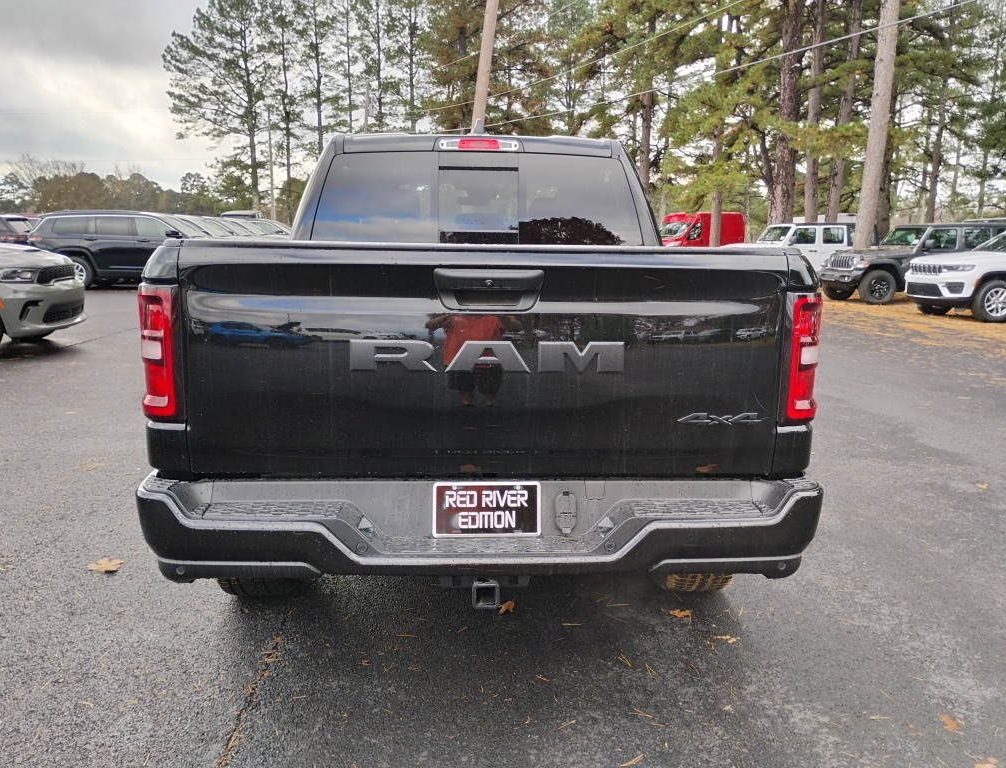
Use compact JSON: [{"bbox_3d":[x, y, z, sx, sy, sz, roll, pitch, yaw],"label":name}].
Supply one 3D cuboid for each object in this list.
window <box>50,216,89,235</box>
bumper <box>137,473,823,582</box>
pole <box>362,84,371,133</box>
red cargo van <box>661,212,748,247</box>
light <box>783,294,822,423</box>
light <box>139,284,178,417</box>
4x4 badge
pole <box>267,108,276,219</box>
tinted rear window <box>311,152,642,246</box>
[{"bbox_3d":[-10.194,-3.731,19.500,0.880,0.400,0.080,1,-2,0],"label":"window"},{"bbox_3d":[-0.049,0.402,2.440,1.970,0.255,0.360,0,11,-3],"label":"bumper"},{"bbox_3d":[-8.608,-13.556,51.688,0.290,10.400,0.290,4,10,-1],"label":"pole"},{"bbox_3d":[9.355,-7.177,41.000,5.700,2.550,2.050,-8,14,-39],"label":"red cargo van"},{"bbox_3d":[0.854,-0.078,2.407,0.145,0.380,0.175,0,11,-3],"label":"light"},{"bbox_3d":[-0.940,-0.091,2.317,0.145,0.380,0.175,0,11,-3],"label":"light"},{"bbox_3d":[0.618,0.101,2.346,0.250,0.042,0.010,0,11,-3],"label":"4x4 badge"},{"bbox_3d":[-16.459,-14.710,59.100,0.280,9.680,0.280,1,11,0],"label":"pole"},{"bbox_3d":[-0.123,-0.889,4.074,1.640,0.490,0.110,0,-3,-3],"label":"tinted rear window"}]

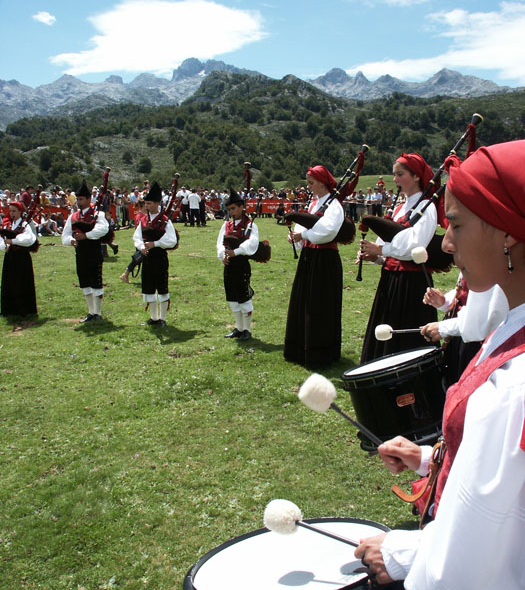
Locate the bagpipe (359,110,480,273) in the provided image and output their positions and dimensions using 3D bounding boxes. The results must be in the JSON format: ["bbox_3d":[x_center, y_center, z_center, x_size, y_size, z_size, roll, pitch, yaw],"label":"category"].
[{"bbox_3d":[0.908,-0.554,3.253,0.680,0.940,0.380,-2,10,-13],"label":"bagpipe"}]

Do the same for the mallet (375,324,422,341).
[{"bbox_3d":[0.585,0.144,2.209,0.300,0.070,0.070,0,10,-2],"label":"mallet"}]

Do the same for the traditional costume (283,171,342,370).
[{"bbox_3d":[0.444,-0.225,4.835,0.540,1.719,0.500,-4,11,-20],"label":"traditional costume"}]

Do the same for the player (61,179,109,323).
[{"bbox_3d":[-2.151,-0.533,6.862,0.500,1.699,0.440,4,11,20],"label":"player"}]

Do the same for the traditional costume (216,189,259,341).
[{"bbox_3d":[-0.258,-0.312,5.835,0.460,1.544,0.420,6,12,32],"label":"traditional costume"}]

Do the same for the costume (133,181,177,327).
[{"bbox_3d":[-1.234,-0.462,6.469,0.480,1.638,0.420,3,11,17],"label":"costume"}]

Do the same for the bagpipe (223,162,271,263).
[{"bbox_3d":[-0.161,-0.822,5.694,0.380,1.016,0.500,6,12,32],"label":"bagpipe"}]

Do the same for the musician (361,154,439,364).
[{"bbox_3d":[0.811,0.001,3.474,0.580,1.690,0.540,-2,10,-13],"label":"musician"}]

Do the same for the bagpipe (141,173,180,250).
[{"bbox_3d":[-1.142,-0.913,6.338,0.380,0.876,0.520,3,11,17],"label":"bagpipe"}]

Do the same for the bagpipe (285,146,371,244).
[{"bbox_3d":[0.530,-0.767,4.617,0.640,0.909,0.380,-4,11,-20],"label":"bagpipe"}]

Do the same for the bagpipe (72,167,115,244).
[{"bbox_3d":[-2.006,-1.045,6.721,0.400,0.915,0.520,4,11,20],"label":"bagpipe"}]

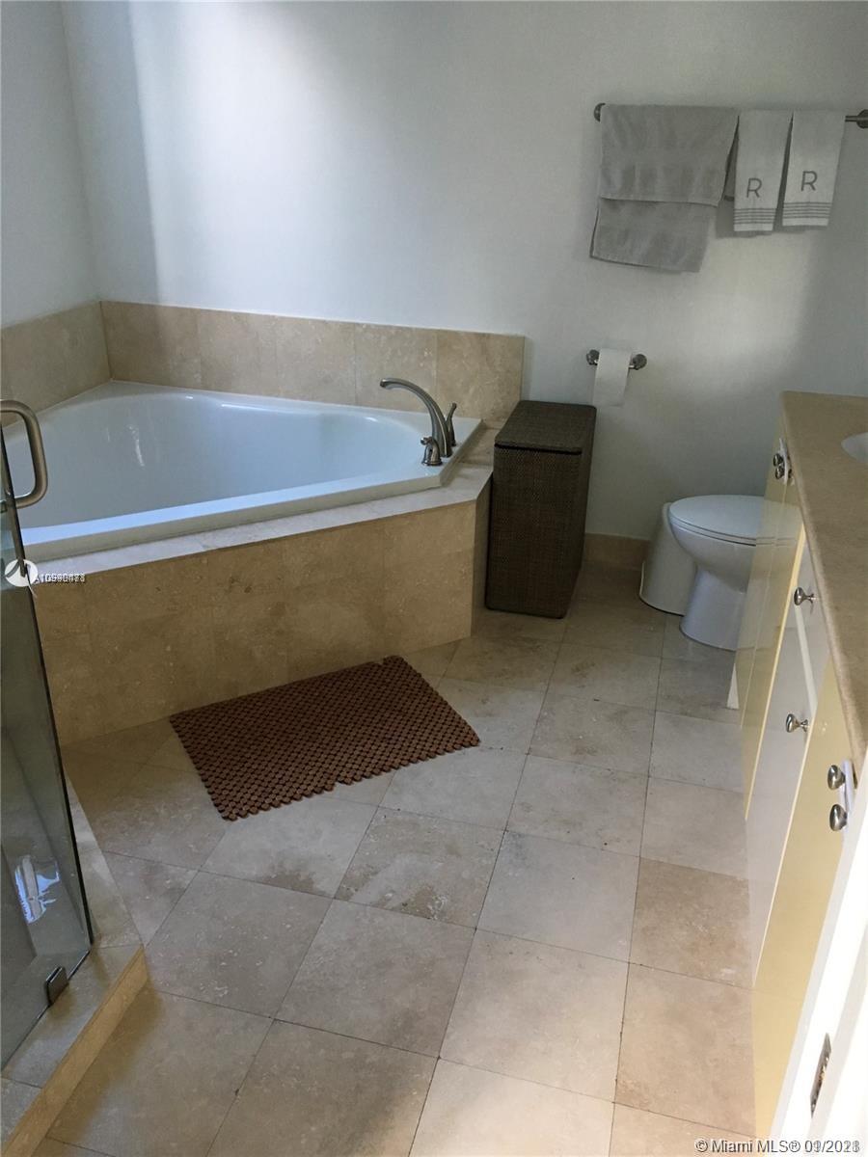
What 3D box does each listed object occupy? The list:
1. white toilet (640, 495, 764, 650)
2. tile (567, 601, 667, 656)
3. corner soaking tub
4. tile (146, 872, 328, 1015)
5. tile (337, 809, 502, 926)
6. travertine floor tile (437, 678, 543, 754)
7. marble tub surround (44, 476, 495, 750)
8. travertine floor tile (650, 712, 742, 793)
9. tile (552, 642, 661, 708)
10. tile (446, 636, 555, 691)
[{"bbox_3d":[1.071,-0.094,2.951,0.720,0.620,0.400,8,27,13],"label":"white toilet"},{"bbox_3d":[0.584,0.163,3.123,0.304,0.012,0.304,8,26,13],"label":"tile"},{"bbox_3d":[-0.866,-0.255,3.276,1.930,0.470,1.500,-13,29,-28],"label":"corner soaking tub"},{"bbox_3d":[-0.396,0.718,1.924,0.304,0.012,0.304,8,26,13],"label":"tile"},{"bbox_3d":[-0.023,0.631,2.124,0.304,0.012,0.304,8,26,13],"label":"tile"},{"bbox_3d":[0.134,0.374,2.658,0.305,0.013,0.305,8,27,13],"label":"travertine floor tile"},{"bbox_3d":[-0.414,0.062,2.743,1.389,0.462,0.180,-13,29,-27],"label":"marble tub surround"},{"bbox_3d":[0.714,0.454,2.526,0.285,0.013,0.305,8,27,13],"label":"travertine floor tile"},{"bbox_3d":[0.509,0.288,2.860,0.305,0.010,0.305,8,27,13],"label":"tile"},{"bbox_3d":[0.213,0.248,2.928,0.305,0.010,0.305,8,27,13],"label":"tile"}]

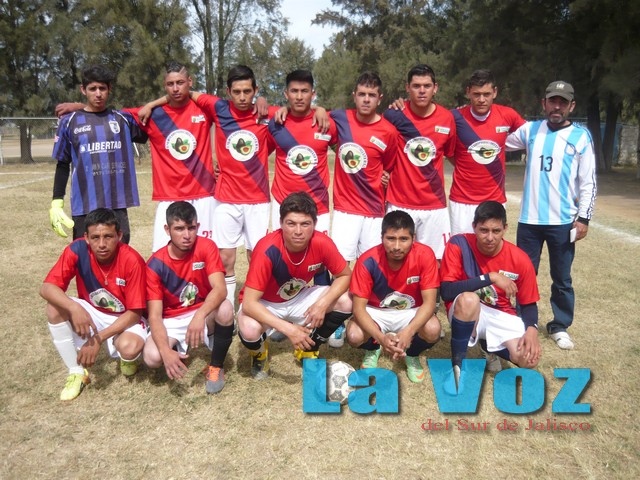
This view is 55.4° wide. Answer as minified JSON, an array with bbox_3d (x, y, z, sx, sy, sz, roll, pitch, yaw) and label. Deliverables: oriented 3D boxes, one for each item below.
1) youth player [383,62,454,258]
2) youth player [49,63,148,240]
[{"bbox_3d":[0.661,-0.216,3.976,0.522,1.790,0.360,1,10,4],"label":"youth player"},{"bbox_3d":[-1.405,-0.203,3.958,0.660,1.770,0.360,-3,11,-14],"label":"youth player"}]

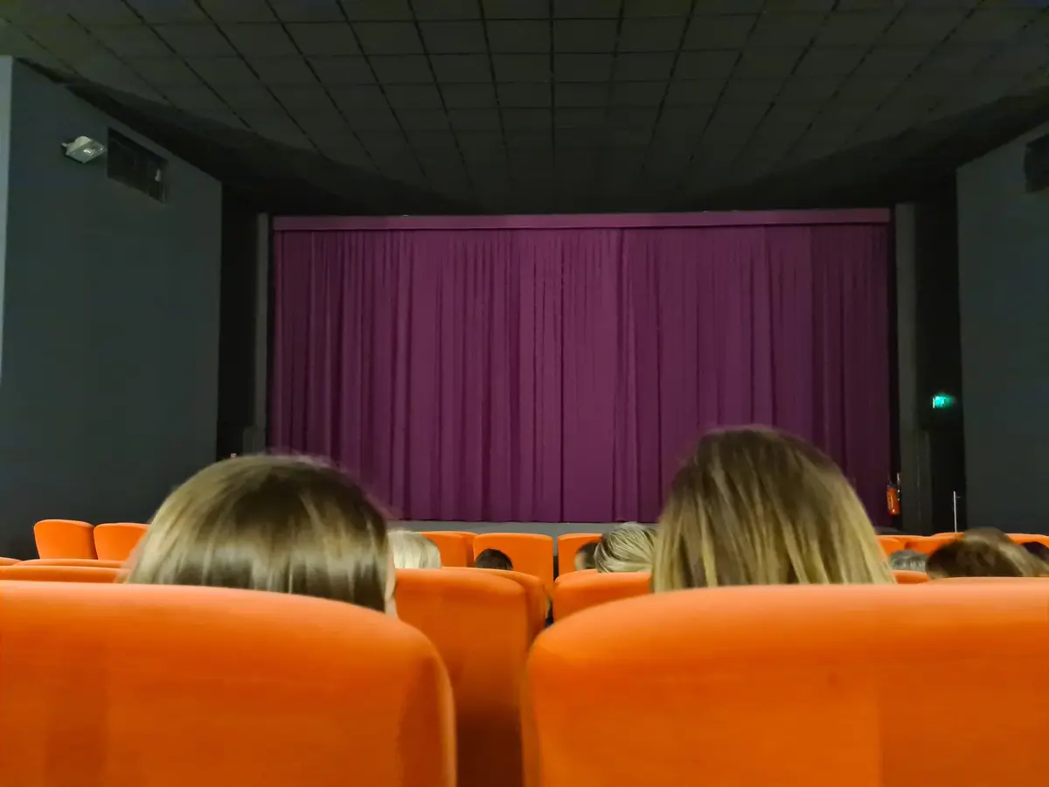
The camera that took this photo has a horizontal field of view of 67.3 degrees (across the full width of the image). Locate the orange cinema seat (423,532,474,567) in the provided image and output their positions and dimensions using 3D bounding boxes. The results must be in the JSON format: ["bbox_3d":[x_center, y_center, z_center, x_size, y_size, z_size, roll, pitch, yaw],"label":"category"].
[{"bbox_3d":[-0.612,1.439,5.633,0.550,0.950,0.620,0,-4,7],"label":"orange cinema seat"}]

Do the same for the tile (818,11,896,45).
[{"bbox_3d":[3.000,-3.322,7.221,0.610,0.025,0.610,0,-4,2],"label":"tile"}]

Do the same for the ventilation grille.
[{"bbox_3d":[-4.693,-2.737,9.580,0.080,0.560,1.100,0,-4,9],"label":"ventilation grille"}]

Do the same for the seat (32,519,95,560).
[{"bbox_3d":[-3.417,1.451,6.245,0.550,0.950,0.620,-1,-4,18],"label":"seat"}]

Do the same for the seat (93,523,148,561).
[{"bbox_3d":[-2.857,1.444,6.053,0.550,0.950,0.620,-1,-4,16],"label":"seat"}]

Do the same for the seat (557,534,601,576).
[{"bbox_3d":[0.508,1.437,5.576,0.550,0.950,0.620,0,-4,2],"label":"seat"}]

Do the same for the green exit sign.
[{"bbox_3d":[6.178,0.109,11.600,0.330,0.180,0.060,-1,-4,16],"label":"green exit sign"}]

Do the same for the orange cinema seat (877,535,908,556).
[{"bbox_3d":[2.255,1.446,5.518,0.550,0.950,0.620,0,-4,-4],"label":"orange cinema seat"}]

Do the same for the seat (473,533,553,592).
[{"bbox_3d":[-0.046,1.436,5.589,0.550,0.950,0.620,0,-4,5],"label":"seat"}]

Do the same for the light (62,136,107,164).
[{"bbox_3d":[-4.655,-2.589,8.350,0.300,0.230,0.300,0,-4,9],"label":"light"}]

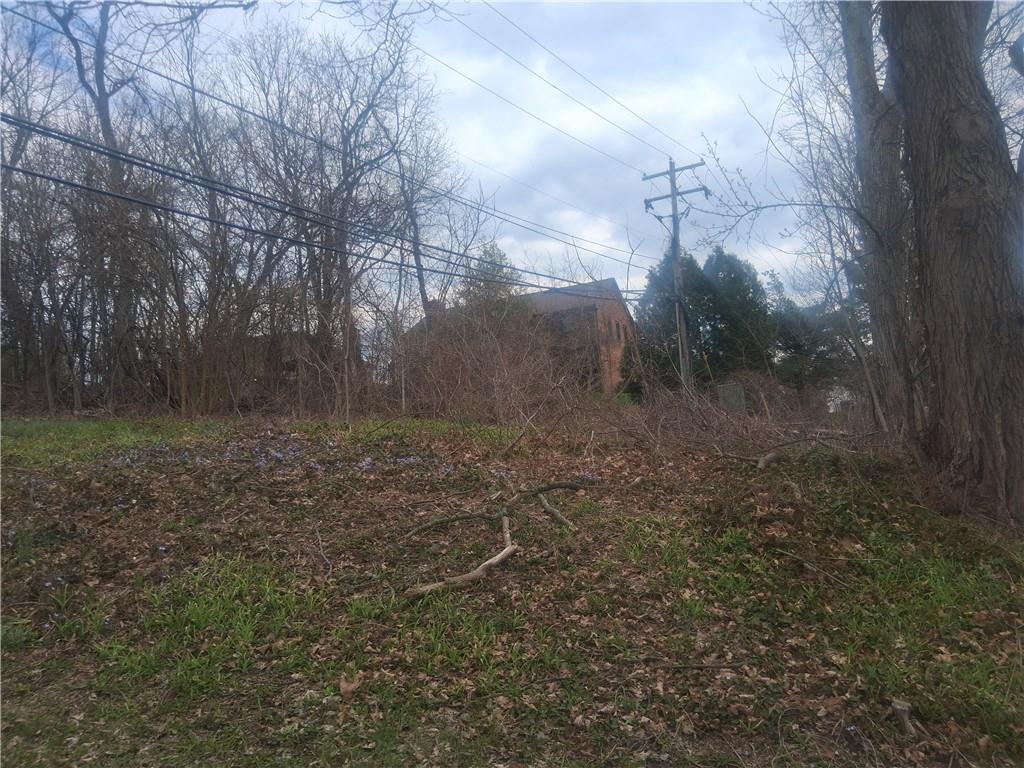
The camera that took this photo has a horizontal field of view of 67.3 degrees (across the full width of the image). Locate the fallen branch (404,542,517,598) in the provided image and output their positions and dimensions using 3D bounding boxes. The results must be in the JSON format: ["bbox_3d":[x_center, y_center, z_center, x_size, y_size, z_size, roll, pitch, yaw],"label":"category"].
[{"bbox_3d":[-0.310,1.320,5.450,0.200,0.140,1.120,-3,-1,41],"label":"fallen branch"}]

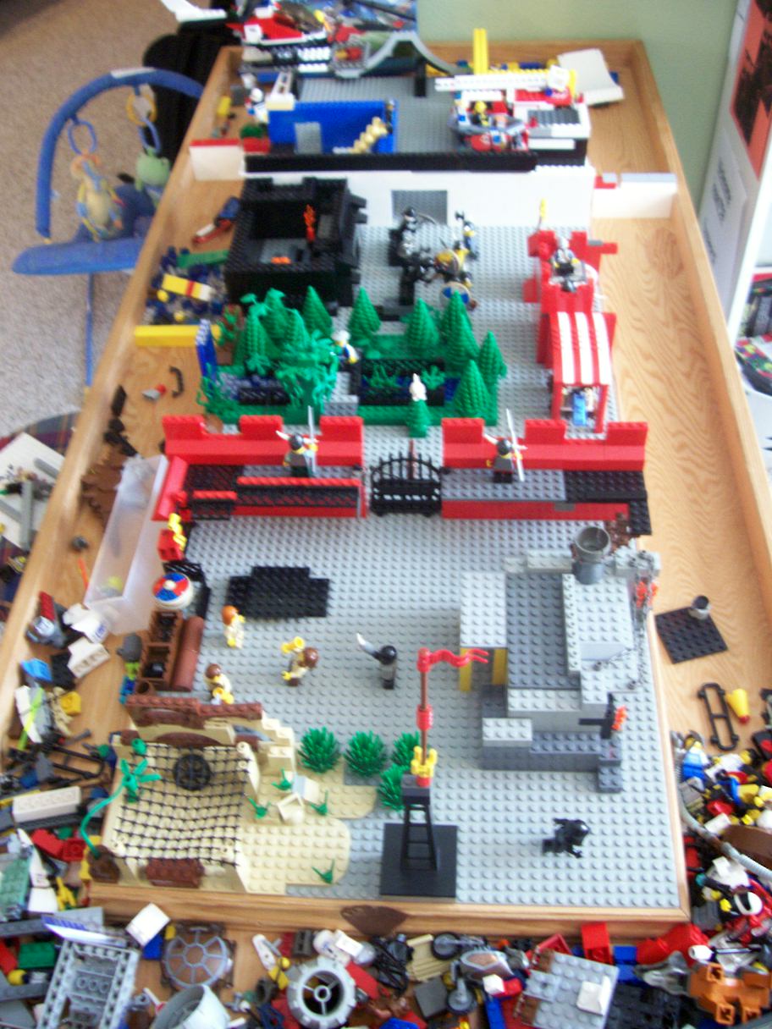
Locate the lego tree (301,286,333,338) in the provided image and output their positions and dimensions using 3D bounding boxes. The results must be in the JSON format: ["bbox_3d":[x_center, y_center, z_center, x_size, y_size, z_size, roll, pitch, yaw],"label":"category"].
[{"bbox_3d":[-0.071,-0.198,0.991,0.032,0.064,0.032,1,49,4],"label":"lego tree"}]

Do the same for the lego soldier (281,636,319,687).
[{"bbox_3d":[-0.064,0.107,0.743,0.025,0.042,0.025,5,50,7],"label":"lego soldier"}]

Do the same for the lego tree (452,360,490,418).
[{"bbox_3d":[0.076,-0.114,0.901,0.032,0.064,0.032,1,49,4],"label":"lego tree"}]

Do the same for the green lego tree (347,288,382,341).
[{"bbox_3d":[-0.021,-0.196,0.985,0.033,0.064,0.033,0,49,5],"label":"green lego tree"}]

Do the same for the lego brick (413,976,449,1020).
[{"bbox_3d":[0.029,0.310,0.646,0.016,0.010,0.017,-18,50,-11],"label":"lego brick"}]

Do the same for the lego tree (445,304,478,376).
[{"bbox_3d":[0.073,-0.165,0.949,0.033,0.066,0.033,0,49,5],"label":"lego tree"}]

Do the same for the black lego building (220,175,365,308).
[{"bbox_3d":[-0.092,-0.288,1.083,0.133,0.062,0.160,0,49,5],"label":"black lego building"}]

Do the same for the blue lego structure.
[{"bbox_3d":[-0.067,-0.464,1.235,0.160,0.064,0.050,1,49,4],"label":"blue lego structure"}]

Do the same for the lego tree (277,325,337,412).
[{"bbox_3d":[-0.072,-0.126,0.909,0.056,0.080,0.050,1,49,4],"label":"lego tree"}]

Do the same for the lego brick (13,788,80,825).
[{"bbox_3d":[-0.251,0.215,0.748,0.048,0.011,0.016,-8,38,-13],"label":"lego brick"}]

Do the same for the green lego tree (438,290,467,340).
[{"bbox_3d":[0.068,-0.188,0.966,0.032,0.064,0.032,1,49,4],"label":"green lego tree"}]

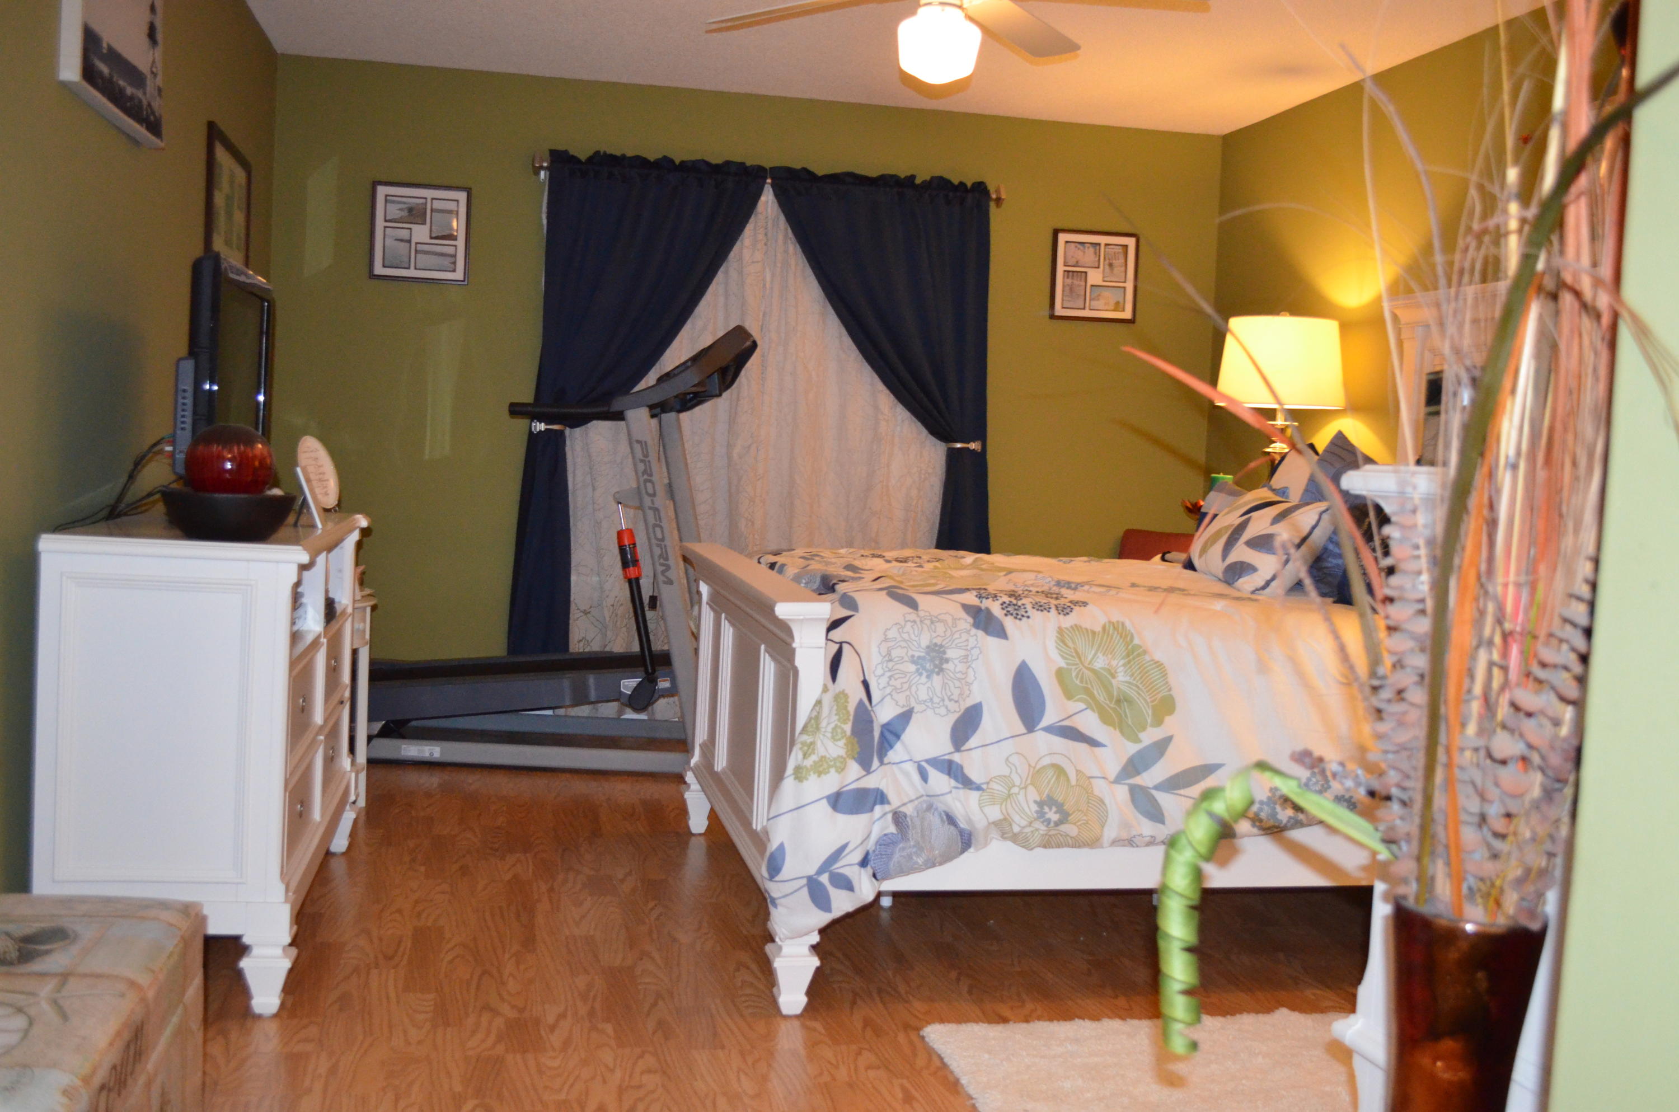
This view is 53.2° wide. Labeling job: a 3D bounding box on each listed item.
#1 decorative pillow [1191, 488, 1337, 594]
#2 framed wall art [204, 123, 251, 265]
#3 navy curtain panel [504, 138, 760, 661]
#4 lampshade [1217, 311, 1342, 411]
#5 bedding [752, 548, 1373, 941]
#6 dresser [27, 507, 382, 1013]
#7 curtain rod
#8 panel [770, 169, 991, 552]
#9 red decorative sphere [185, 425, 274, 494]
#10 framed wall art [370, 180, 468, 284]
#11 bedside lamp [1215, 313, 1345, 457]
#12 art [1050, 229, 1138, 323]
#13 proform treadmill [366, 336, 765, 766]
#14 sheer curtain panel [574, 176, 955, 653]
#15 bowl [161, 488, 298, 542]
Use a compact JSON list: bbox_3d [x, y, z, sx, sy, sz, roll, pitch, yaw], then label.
[{"bbox_3d":[1.083,-0.036,4.360,0.145,0.310,0.400,42,-4,-11],"label":"decorative pillow"},{"bbox_3d":[-1.787,-1.006,4.922,0.026,0.400,0.720,2,4,-12],"label":"framed wall art"},{"bbox_3d":[-0.767,-0.408,6.274,0.927,2.155,0.130,2,4,-12],"label":"navy curtain panel"},{"bbox_3d":[1.482,-0.639,5.583,0.463,0.313,0.463,2,4,-12],"label":"lampshade"},{"bbox_3d":[0.607,0.365,4.258,1.920,0.680,1.810,2,4,-12],"label":"bedding"},{"bbox_3d":[-1.347,0.367,3.690,0.475,0.880,1.347,2,4,-12],"label":"dresser"},{"bbox_3d":[-0.240,-1.408,6.291,1.810,0.085,0.090,2,4,-12],"label":"curtain rod"},{"bbox_3d":[0.149,-0.379,6.462,0.950,2.155,0.130,2,4,-12],"label":"panel"},{"bbox_3d":[-1.178,-0.170,3.235,0.167,0.160,0.167,2,4,-12],"label":"red decorative sphere"},{"bbox_3d":[-1.562,-1.205,6.258,0.350,0.356,0.020,2,4,-12],"label":"framed wall art"},{"bbox_3d":[1.473,-0.449,5.595,0.463,0.720,0.463,2,4,-12],"label":"bedside lamp"},{"bbox_3d":[1.039,-1.130,6.786,0.360,0.352,0.020,2,4,-12],"label":"art"},{"bbox_3d":[-1.097,-0.067,5.871,1.694,1.496,0.803,3,4,-1],"label":"proform treadmill"},{"bbox_3d":[-0.307,-0.378,6.396,1.660,2.120,0.080,2,4,-12],"label":"sheer curtain panel"},{"bbox_3d":[-1.167,-0.077,3.202,0.248,0.084,0.248,2,4,-12],"label":"bowl"}]

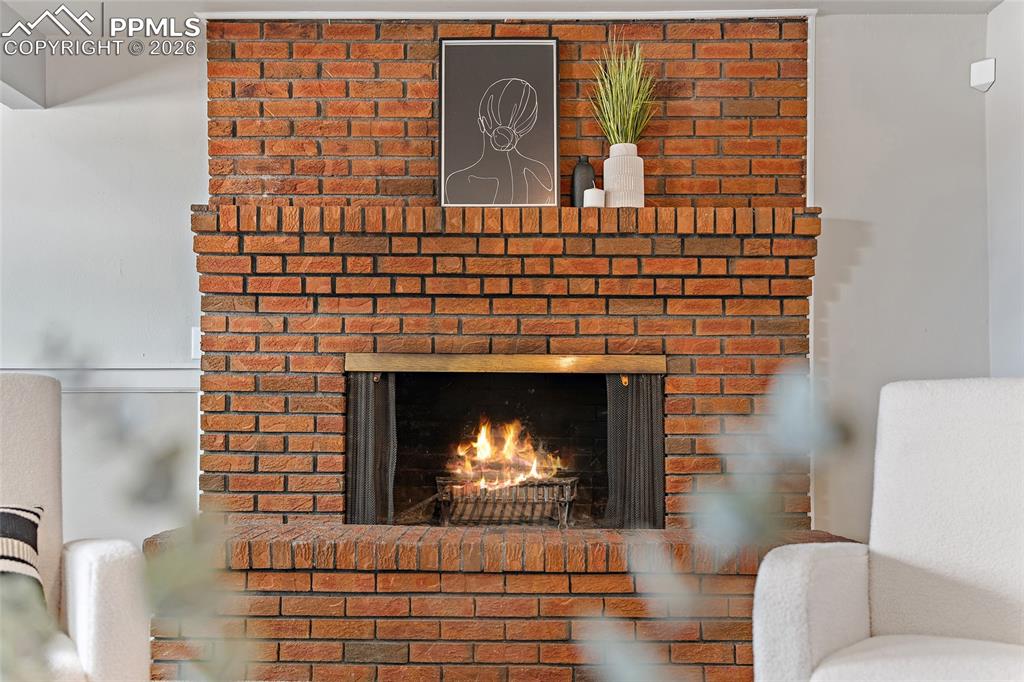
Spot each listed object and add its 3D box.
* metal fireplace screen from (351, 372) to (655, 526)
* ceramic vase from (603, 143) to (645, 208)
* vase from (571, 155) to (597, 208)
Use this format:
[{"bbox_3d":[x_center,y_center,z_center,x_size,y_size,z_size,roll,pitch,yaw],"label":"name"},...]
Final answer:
[{"bbox_3d":[-0.023,0.351,3.000,1.130,0.605,0.430,0,0,0],"label":"metal fireplace screen"},{"bbox_3d":[0.392,-0.570,2.780,0.139,0.216,0.139,0,0,0],"label":"ceramic vase"},{"bbox_3d":[0.254,-0.554,2.800,0.074,0.183,0.074,0,0,0],"label":"vase"}]

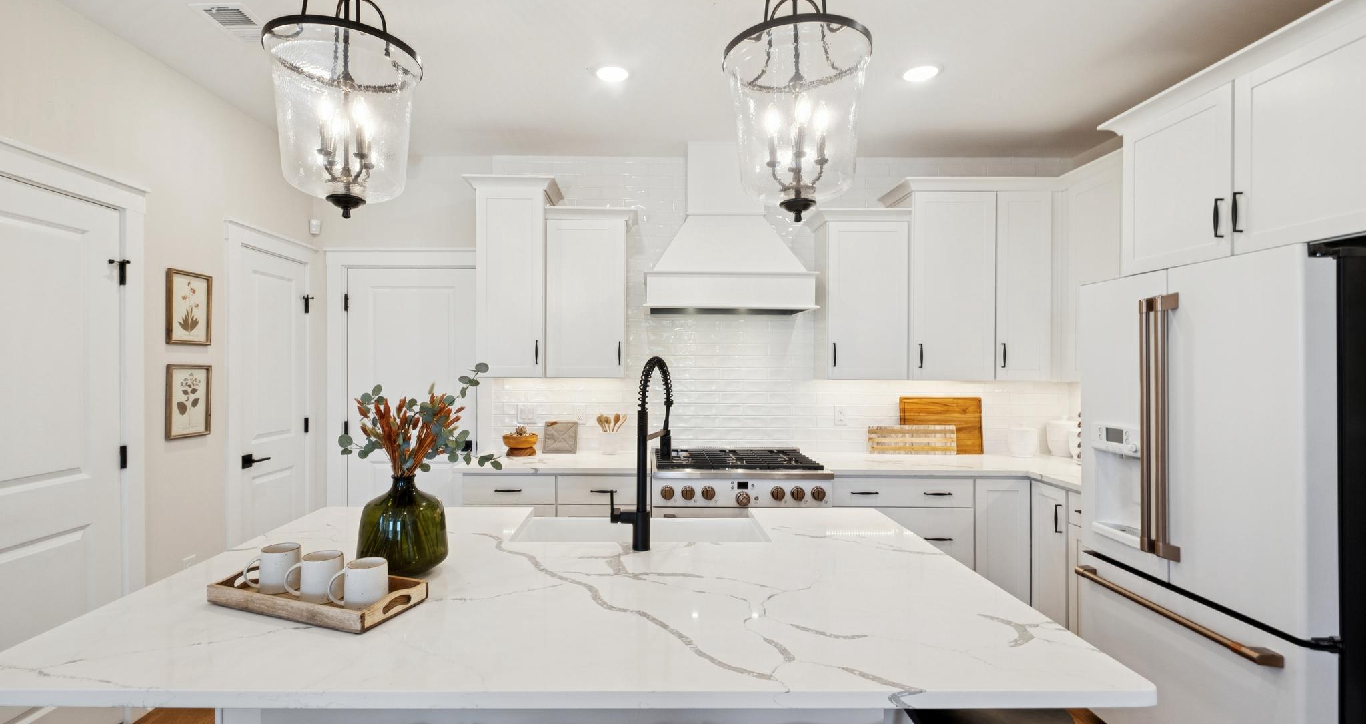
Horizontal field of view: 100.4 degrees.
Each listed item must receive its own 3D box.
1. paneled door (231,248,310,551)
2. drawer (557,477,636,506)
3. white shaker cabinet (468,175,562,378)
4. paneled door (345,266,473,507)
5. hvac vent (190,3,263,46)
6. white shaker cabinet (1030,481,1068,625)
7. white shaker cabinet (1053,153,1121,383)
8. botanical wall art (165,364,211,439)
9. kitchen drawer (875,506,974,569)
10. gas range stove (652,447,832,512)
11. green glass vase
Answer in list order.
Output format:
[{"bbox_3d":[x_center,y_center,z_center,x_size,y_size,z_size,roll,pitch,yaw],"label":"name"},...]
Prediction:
[{"bbox_3d":[-2.297,0.420,3.180,0.045,2.034,0.540,0,0,-1],"label":"paneled door"},{"bbox_3d":[-0.416,0.667,2.969,0.475,0.147,0.030,0,0,-1],"label":"drawer"},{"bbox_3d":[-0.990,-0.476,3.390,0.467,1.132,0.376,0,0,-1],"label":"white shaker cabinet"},{"bbox_3d":[-1.688,0.432,3.543,0.810,2.020,0.045,0,0,-1],"label":"paneled door"},{"bbox_3d":[-1.715,-1.309,2.238,0.200,0.015,0.294,0,0,-1],"label":"hvac vent"},{"bbox_3d":[1.820,0.985,2.827,0.025,0.746,0.249,0,0,-3],"label":"white shaker cabinet"},{"bbox_3d":[2.268,-0.444,2.936,0.360,1.118,0.580,0,0,-1],"label":"white shaker cabinet"},{"bbox_3d":[-2.200,0.171,2.548,0.025,0.327,0.244,0,0,-3],"label":"botanical wall art"},{"bbox_3d":[1.135,0.914,2.969,0.746,0.296,0.030,0,0,-1],"label":"kitchen drawer"},{"bbox_3d":[0.299,0.992,3.193,0.912,0.937,0.690,0,0,-1],"label":"gas range stove"},{"bbox_3d":[-0.748,0.426,1.522,0.239,0.238,0.239,0,0,0],"label":"green glass vase"}]

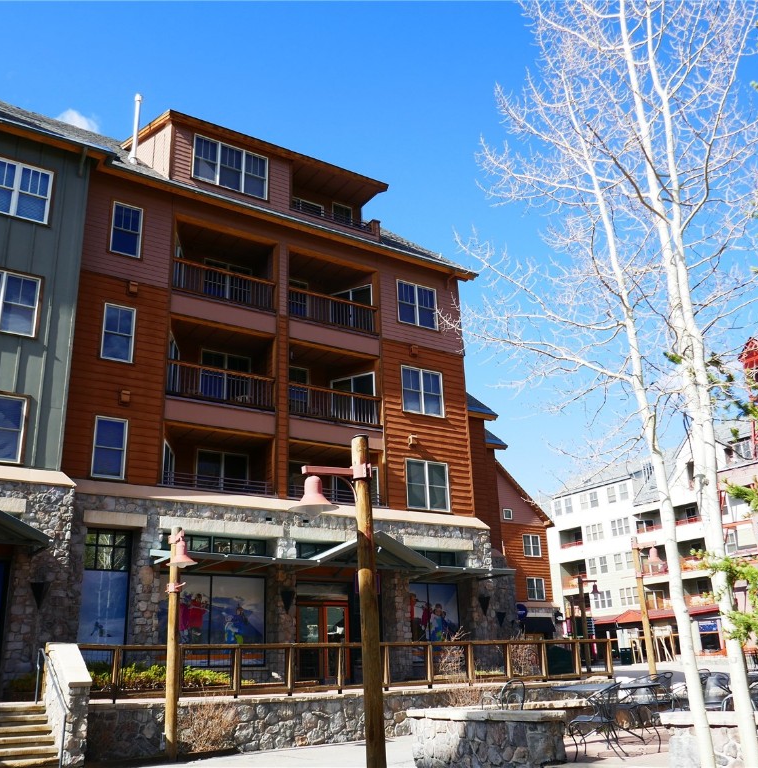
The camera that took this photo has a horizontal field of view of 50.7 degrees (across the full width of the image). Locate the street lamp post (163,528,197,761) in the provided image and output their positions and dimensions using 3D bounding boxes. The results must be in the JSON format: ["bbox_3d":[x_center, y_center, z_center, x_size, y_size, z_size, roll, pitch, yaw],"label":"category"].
[{"bbox_3d":[-3.731,4.767,14.986,0.570,4.220,0.950,6,-21,-21],"label":"street lamp post"}]

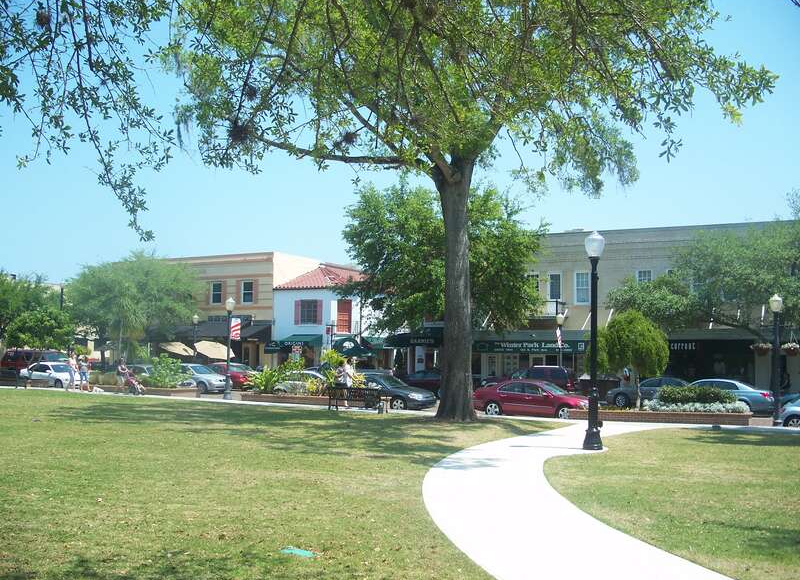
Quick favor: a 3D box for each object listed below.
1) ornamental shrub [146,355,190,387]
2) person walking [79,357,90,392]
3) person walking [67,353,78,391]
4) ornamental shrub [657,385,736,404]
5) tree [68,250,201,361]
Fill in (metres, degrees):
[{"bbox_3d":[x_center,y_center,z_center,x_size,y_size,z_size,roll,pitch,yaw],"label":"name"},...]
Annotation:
[{"bbox_3d":[-10.349,3.614,37.941,1.800,1.500,1.700,3,-5,-15],"label":"ornamental shrub"},{"bbox_3d":[-14.496,3.851,39.235,0.400,1.640,0.500,-1,-5,31],"label":"person walking"},{"bbox_3d":[-14.215,3.545,37.263,0.450,1.660,0.500,-2,-5,28],"label":"person walking"},{"bbox_3d":[8.663,3.072,24.900,2.300,0.720,1.000,-1,-5,26],"label":"ornamental shrub"},{"bbox_3d":[-15.536,1.652,49.198,7.600,7.900,7.400,-2,-5,33],"label":"tree"}]

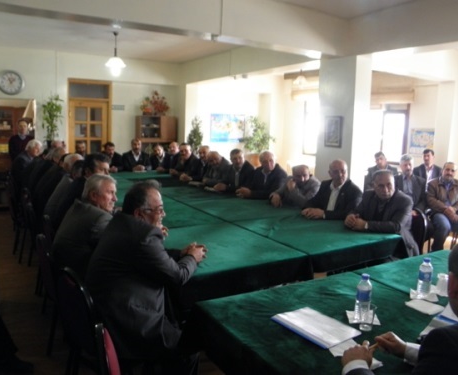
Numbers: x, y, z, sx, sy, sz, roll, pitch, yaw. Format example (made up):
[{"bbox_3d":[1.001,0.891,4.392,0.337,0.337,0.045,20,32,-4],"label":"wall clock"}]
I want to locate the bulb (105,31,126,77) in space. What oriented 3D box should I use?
[{"bbox_3d":[-1.855,-2.187,6.634,0.300,0.700,0.300,-4,10,-30],"label":"bulb"}]

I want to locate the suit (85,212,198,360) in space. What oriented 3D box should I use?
[{"bbox_3d":[-0.481,0.461,2.220,0.640,0.700,0.570,-4,10,-30],"label":"suit"}]

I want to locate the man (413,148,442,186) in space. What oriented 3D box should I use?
[{"bbox_3d":[2.871,0.126,5.850,0.520,1.290,0.780,4,9,16],"label":"man"}]

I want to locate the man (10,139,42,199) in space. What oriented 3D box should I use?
[{"bbox_3d":[-2.645,0.032,5.661,0.780,1.330,0.550,-1,9,-18],"label":"man"}]

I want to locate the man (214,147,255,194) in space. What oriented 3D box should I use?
[{"bbox_3d":[0.093,0.114,5.586,0.750,1.260,0.560,-6,12,-41],"label":"man"}]

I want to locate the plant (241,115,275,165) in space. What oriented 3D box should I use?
[{"bbox_3d":[0.670,-1.014,9.500,0.720,1.280,0.720,1,9,0],"label":"plant"}]

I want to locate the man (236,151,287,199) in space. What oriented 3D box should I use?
[{"bbox_3d":[0.430,0.203,5.014,0.750,1.270,0.570,-6,12,-41],"label":"man"}]

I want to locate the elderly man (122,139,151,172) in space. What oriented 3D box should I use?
[{"bbox_3d":[-1.669,-0.210,7.331,0.550,1.300,0.720,-2,9,-19],"label":"elderly man"}]

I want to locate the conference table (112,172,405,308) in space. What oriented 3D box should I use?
[{"bbox_3d":[-0.795,0.469,4.995,2.100,0.760,5.200,-3,10,-31],"label":"conference table"}]

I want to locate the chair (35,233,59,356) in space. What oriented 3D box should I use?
[{"bbox_3d":[-1.153,0.704,3.028,0.540,0.840,0.470,-3,10,-31],"label":"chair"}]

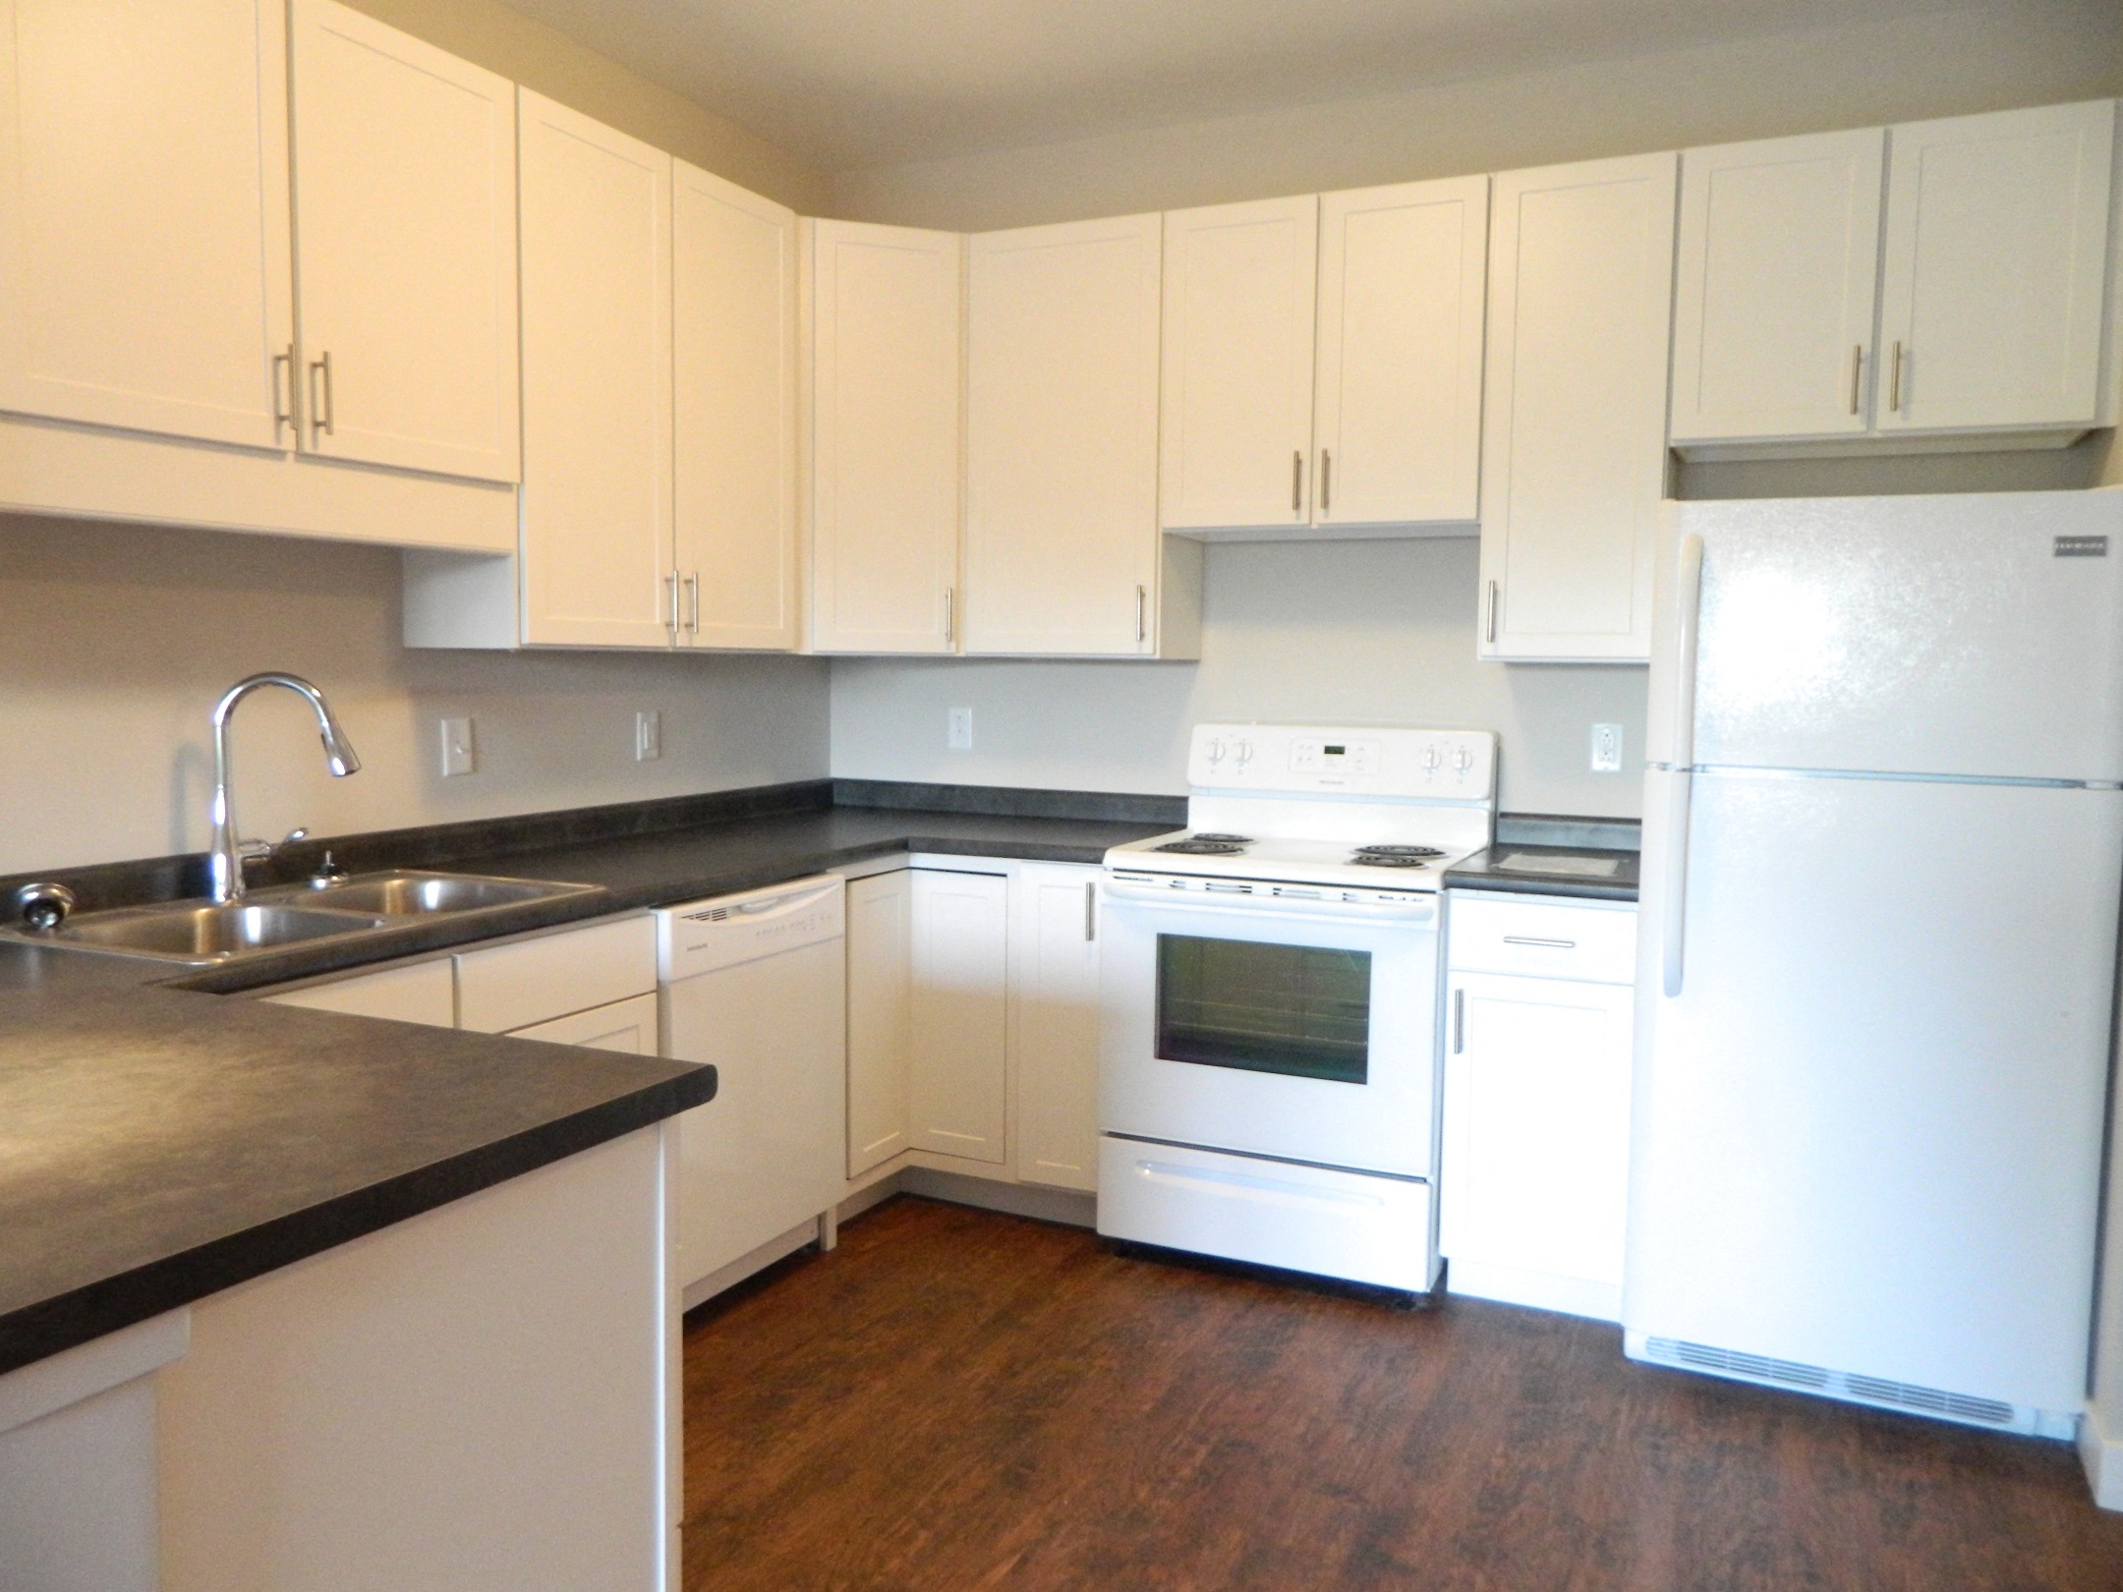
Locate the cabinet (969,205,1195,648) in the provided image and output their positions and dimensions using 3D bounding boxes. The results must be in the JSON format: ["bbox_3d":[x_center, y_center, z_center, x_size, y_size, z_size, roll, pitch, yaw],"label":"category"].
[{"bbox_3d":[0.061,-0.889,3.966,0.538,1.057,0.326,3,5,24],"label":"cabinet"}]

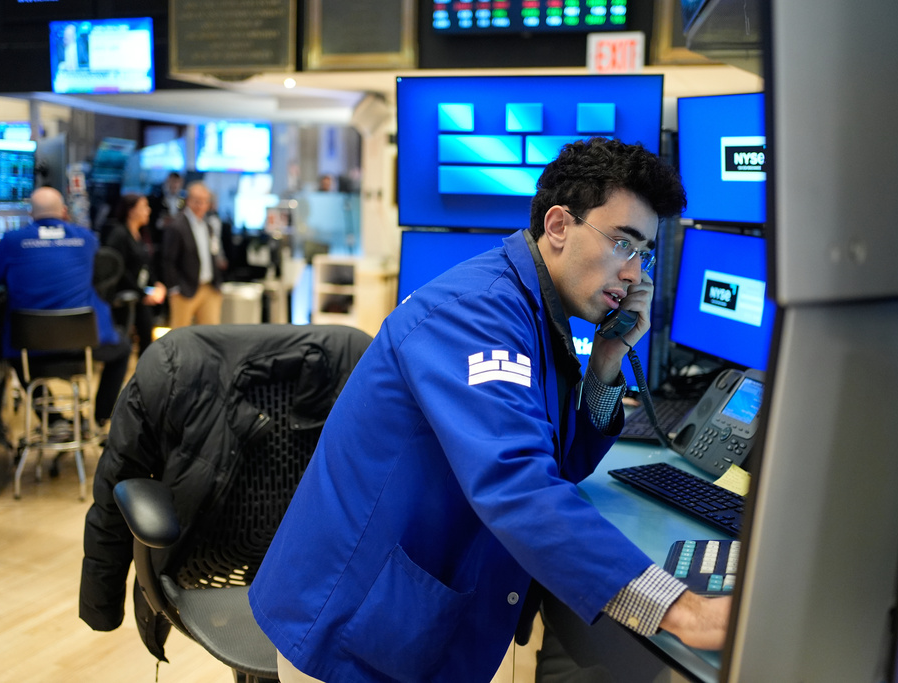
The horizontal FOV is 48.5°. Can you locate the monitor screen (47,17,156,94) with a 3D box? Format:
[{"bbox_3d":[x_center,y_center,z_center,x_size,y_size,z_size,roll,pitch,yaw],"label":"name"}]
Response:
[{"bbox_3d":[-2.332,-1.925,6.700,0.850,0.500,0.070,4,11,20],"label":"monitor screen"}]

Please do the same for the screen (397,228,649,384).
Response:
[{"bbox_3d":[0.178,-0.084,2.490,0.655,0.375,0.050,3,-8,15],"label":"screen"}]

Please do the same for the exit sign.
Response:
[{"bbox_3d":[0.923,-1.577,5.500,0.315,0.255,0.060,4,8,20],"label":"exit sign"}]

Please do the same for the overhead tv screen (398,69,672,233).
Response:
[{"bbox_3d":[0.192,-0.463,2.449,0.655,0.375,0.050,3,14,13],"label":"overhead tv screen"}]

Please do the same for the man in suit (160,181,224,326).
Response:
[{"bbox_3d":[-1.740,-0.243,6.700,0.480,1.670,0.320,-5,10,-37],"label":"man in suit"}]

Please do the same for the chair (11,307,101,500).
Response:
[{"bbox_3d":[-2.120,0.301,5.350,0.440,0.950,0.480,-1,8,-13],"label":"chair"}]

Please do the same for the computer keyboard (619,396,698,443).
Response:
[{"bbox_3d":[0.490,0.184,2.295,0.135,0.030,0.440,4,9,22],"label":"computer keyboard"}]

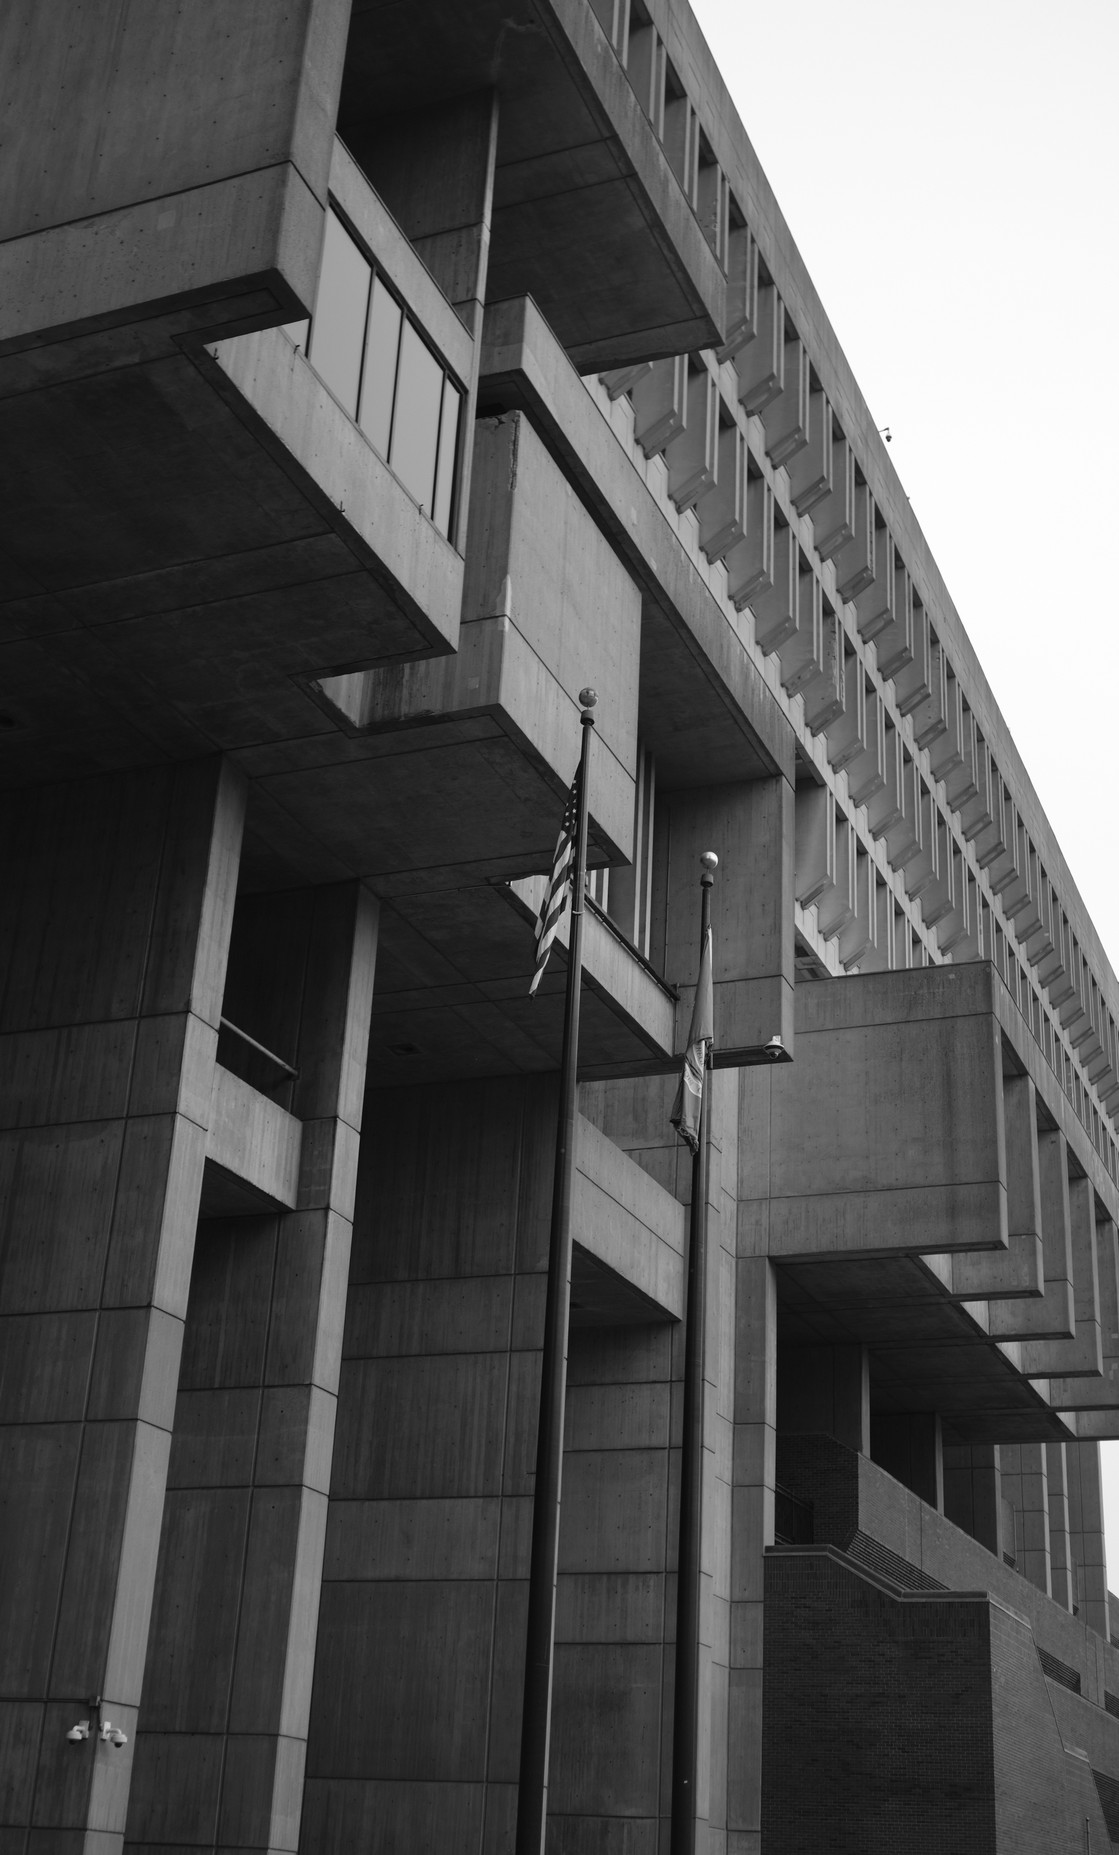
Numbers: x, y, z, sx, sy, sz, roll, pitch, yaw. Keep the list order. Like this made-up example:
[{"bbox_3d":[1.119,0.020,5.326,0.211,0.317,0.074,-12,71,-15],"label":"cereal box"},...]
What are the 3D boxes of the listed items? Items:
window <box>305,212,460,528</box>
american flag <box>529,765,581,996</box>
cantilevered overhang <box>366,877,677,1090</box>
[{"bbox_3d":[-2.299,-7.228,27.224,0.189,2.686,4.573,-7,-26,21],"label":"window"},{"bbox_3d":[-0.022,-0.624,25.071,0.600,3.060,0.350,3,-24,1],"label":"american flag"},{"bbox_3d":[-1.935,0.708,39.356,5.772,1.288,8.414,-7,-26,21],"label":"cantilevered overhang"}]

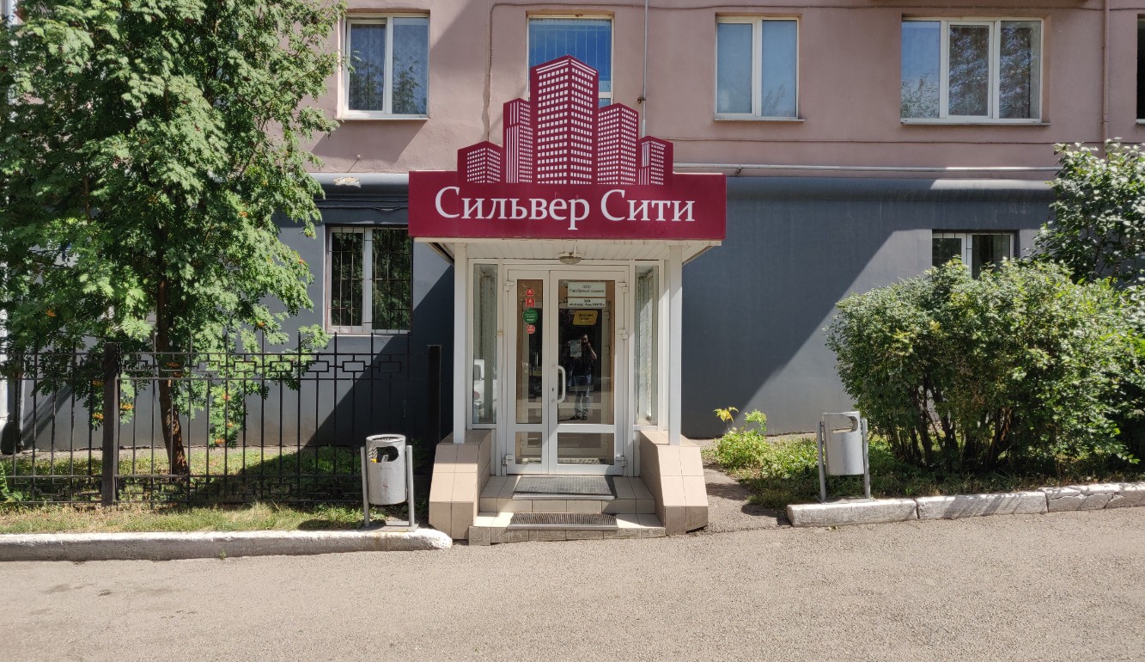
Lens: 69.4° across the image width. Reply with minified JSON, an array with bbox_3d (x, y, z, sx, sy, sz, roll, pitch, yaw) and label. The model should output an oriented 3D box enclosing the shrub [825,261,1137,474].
[{"bbox_3d":[4.005,0.368,8.200,2.850,2.030,1.850,1,0,1],"label":"shrub"}]

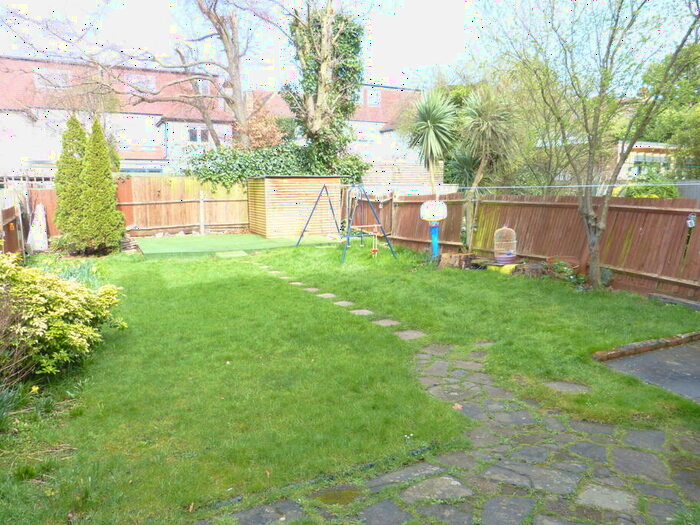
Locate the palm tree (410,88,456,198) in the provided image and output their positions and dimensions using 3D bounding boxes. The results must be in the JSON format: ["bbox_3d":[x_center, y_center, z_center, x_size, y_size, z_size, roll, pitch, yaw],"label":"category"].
[{"bbox_3d":[2.030,-2.167,12.447,1.132,3.977,1.132,0,9,0],"label":"palm tree"}]

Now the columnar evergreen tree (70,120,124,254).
[{"bbox_3d":[-6.528,-1.946,13.073,1.293,3.350,1.293,0,9,0],"label":"columnar evergreen tree"}]

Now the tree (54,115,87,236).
[{"bbox_3d":[-7.253,-2.064,13.265,0.997,3.525,0.997,0,9,0],"label":"tree"}]

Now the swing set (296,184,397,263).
[{"bbox_3d":[-0.190,-1.142,13.077,1.500,1.760,3.350,-5,10,-29],"label":"swing set"}]

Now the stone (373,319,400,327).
[{"bbox_3d":[0.463,0.779,6.408,0.290,0.045,0.280,-5,10,-29],"label":"stone"}]

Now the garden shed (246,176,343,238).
[{"bbox_3d":[-1.862,-1.902,17.013,2.650,1.878,1.700,-5,10,-29],"label":"garden shed"}]

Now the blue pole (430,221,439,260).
[{"bbox_3d":[1.948,-0.505,11.657,0.161,0.927,0.161,0,9,0],"label":"blue pole"}]

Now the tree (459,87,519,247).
[{"bbox_3d":[3.458,-2.236,12.628,1.448,4.058,1.448,0,9,0],"label":"tree"}]

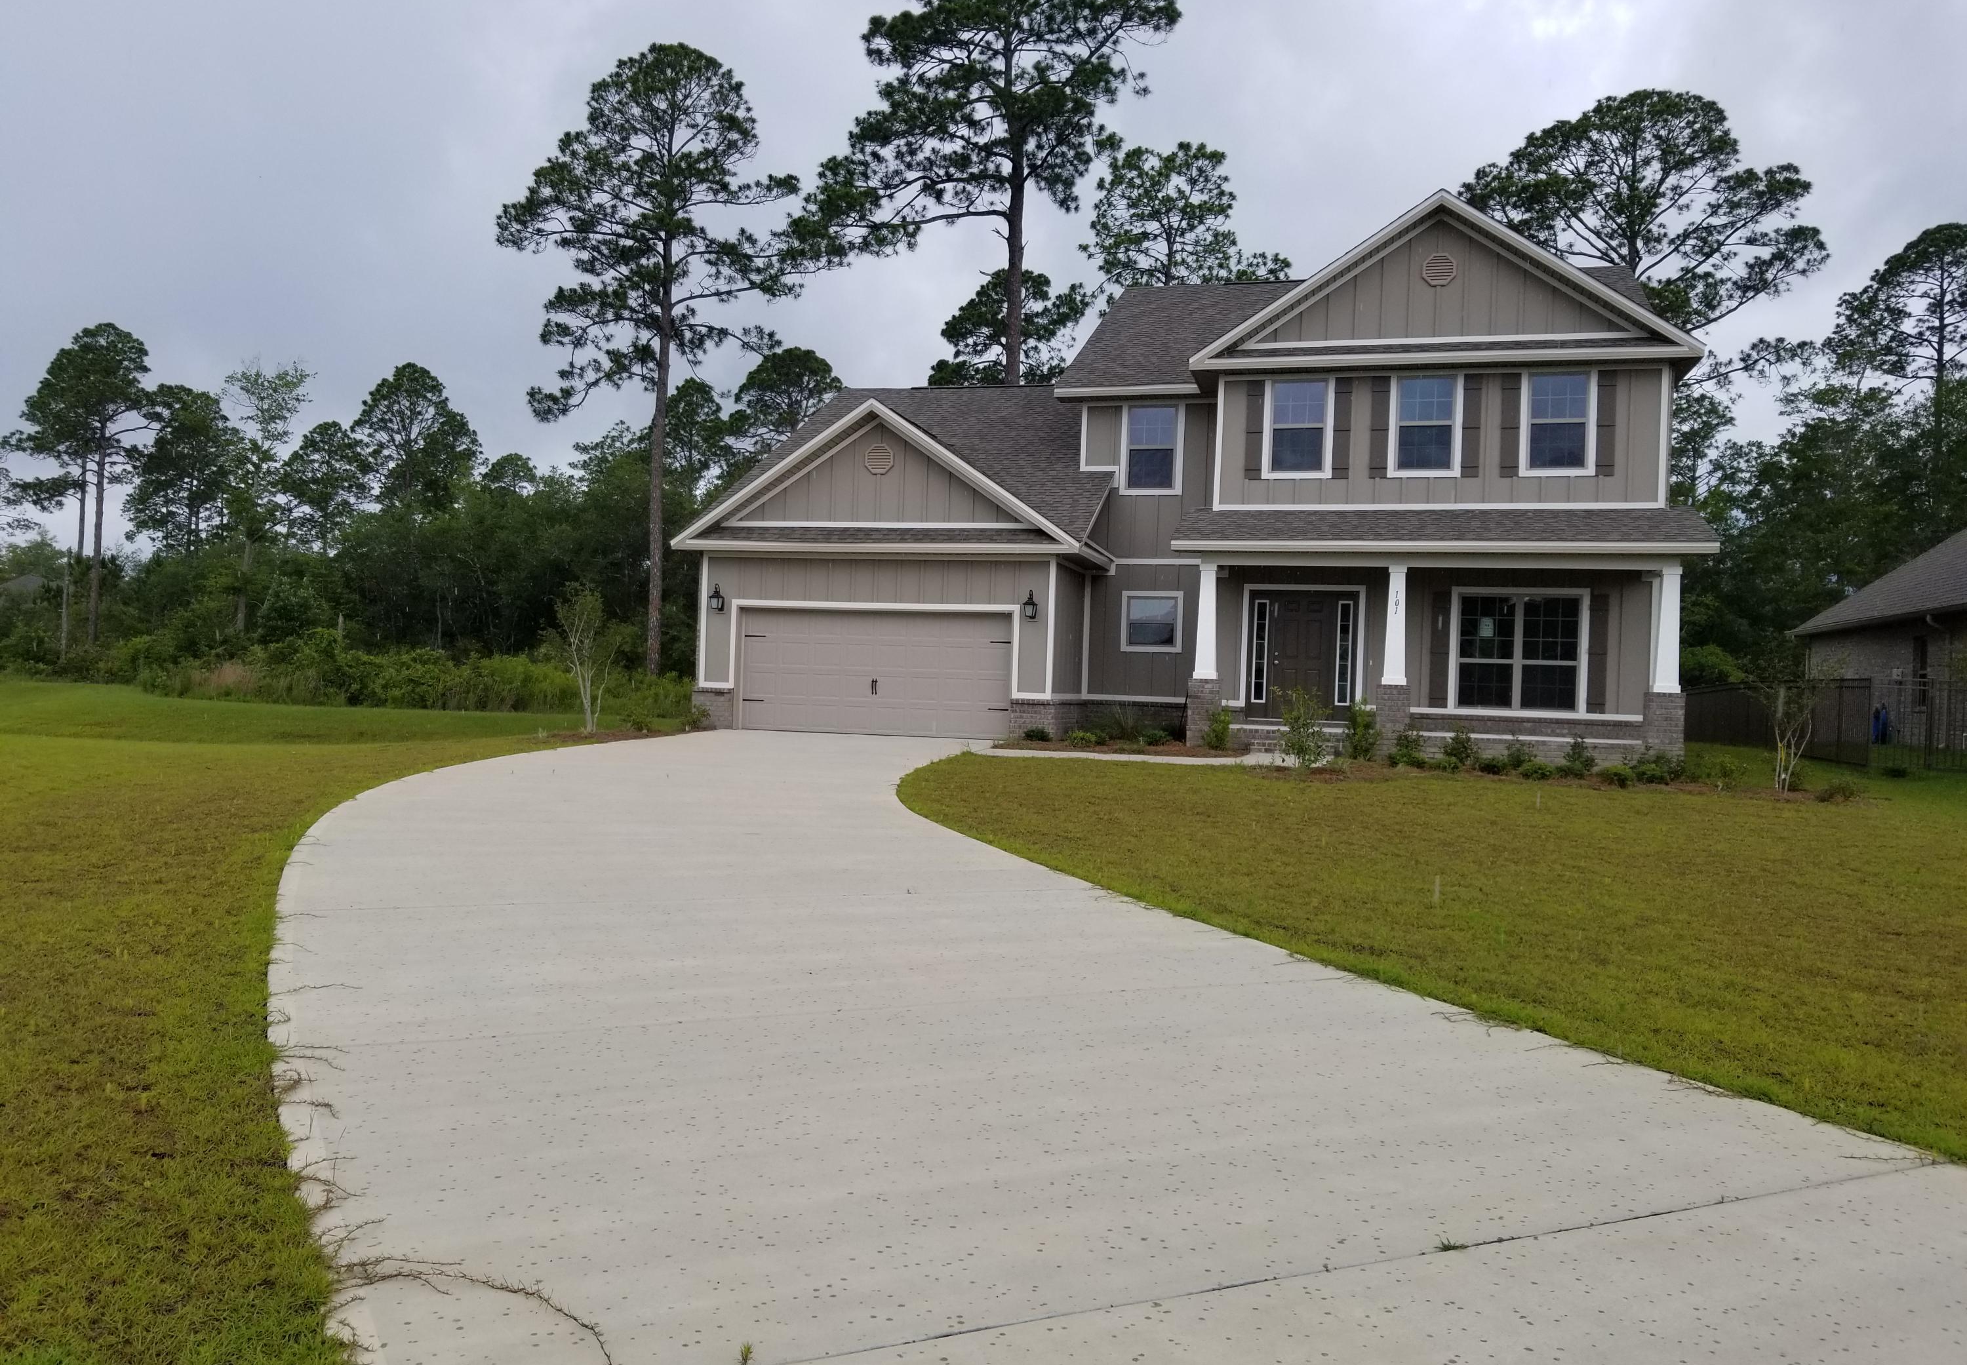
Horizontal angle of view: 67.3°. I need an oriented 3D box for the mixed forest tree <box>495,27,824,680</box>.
[{"bbox_3d":[-9.460,-8.968,43.000,9.300,19.400,8.800,2,-1,15],"label":"mixed forest tree"}]

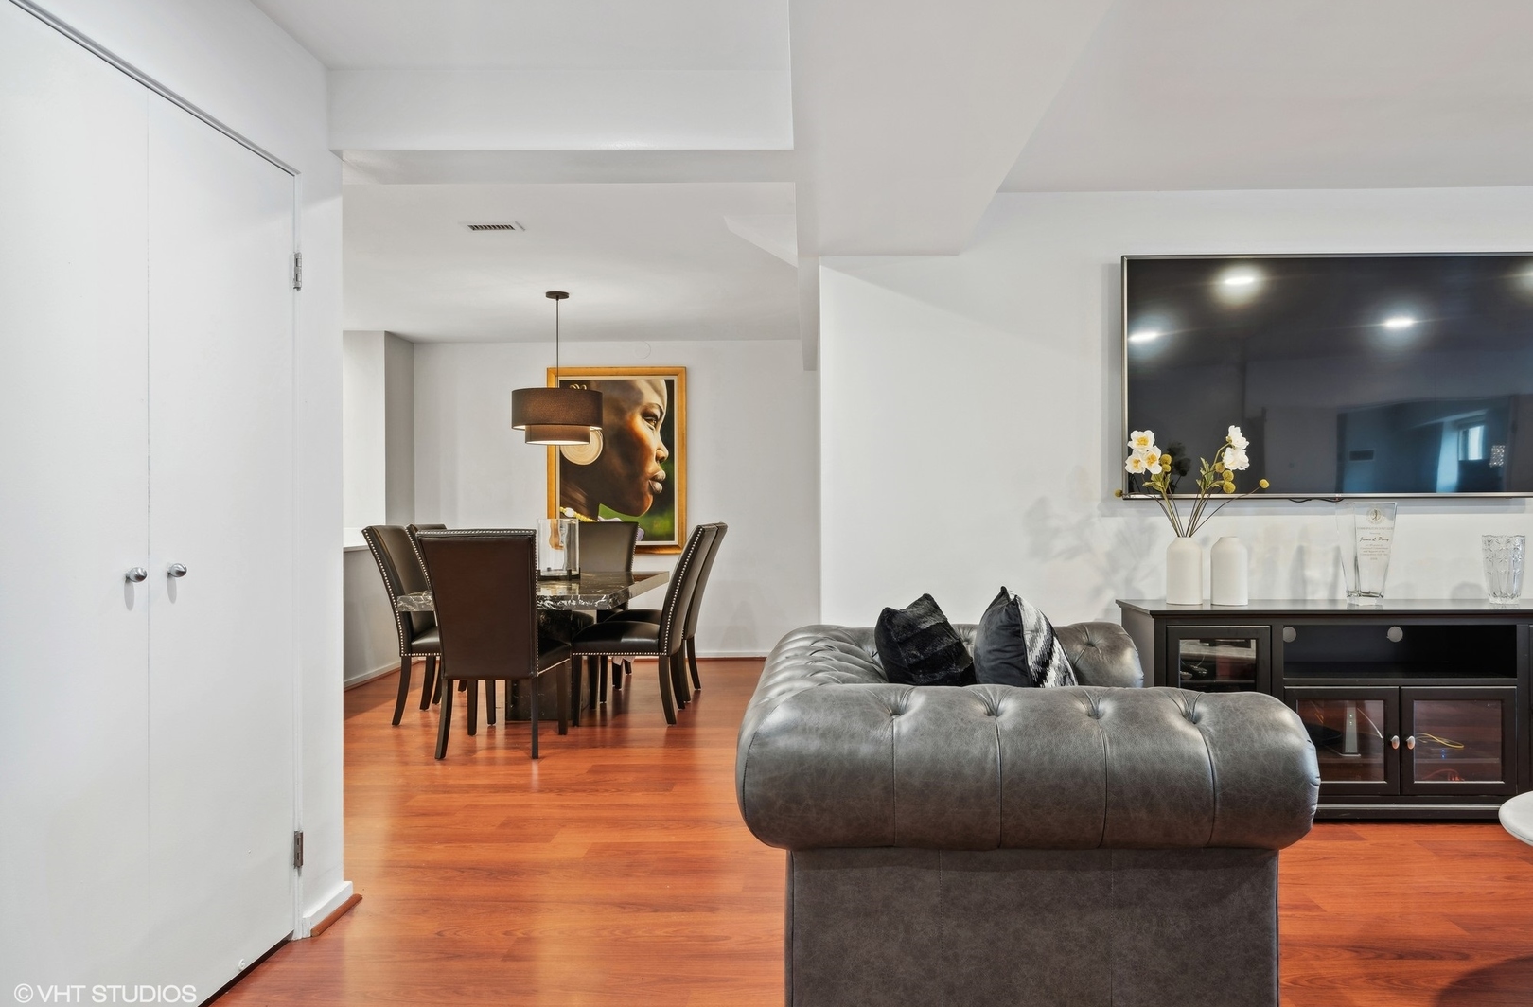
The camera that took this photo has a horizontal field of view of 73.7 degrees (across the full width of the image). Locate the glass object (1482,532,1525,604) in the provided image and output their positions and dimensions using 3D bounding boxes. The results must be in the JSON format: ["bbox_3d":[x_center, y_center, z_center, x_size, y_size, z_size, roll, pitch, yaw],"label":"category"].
[{"bbox_3d":[2.824,0.253,3.924,0.132,0.262,0.132,0,0,2],"label":"glass object"}]

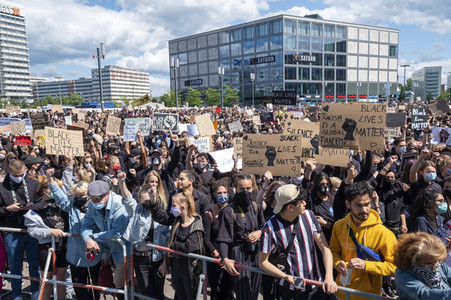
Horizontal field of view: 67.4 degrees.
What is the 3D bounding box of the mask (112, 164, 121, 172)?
[{"bbox_3d":[-1.481,0.246,4.600,0.085,0.100,0.130,2,8,20],"label":"mask"}]

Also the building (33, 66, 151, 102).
[{"bbox_3d":[-134.658,-61.413,338.349,98.000,36.000,53.000,2,9,24],"label":"building"}]

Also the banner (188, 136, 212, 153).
[{"bbox_3d":[-0.424,-0.094,5.800,0.410,0.280,0.020,-4,8,-3],"label":"banner"}]

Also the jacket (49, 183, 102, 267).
[{"bbox_3d":[-1.445,0.732,3.300,0.500,0.780,0.360,-3,8,-11],"label":"jacket"}]

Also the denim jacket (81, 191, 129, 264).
[{"bbox_3d":[-1.154,0.745,3.250,0.500,0.660,0.400,0,8,15],"label":"denim jacket"}]

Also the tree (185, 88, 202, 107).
[{"bbox_3d":[-9.467,-14.349,100.000,5.500,7.600,5.500,-1,7,0],"label":"tree"}]

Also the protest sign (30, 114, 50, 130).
[{"bbox_3d":[-4.660,-0.704,8.500,0.500,0.400,0.030,-3,8,-11],"label":"protest sign"}]

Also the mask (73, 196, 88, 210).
[{"bbox_3d":[-1.450,0.535,3.380,0.150,0.135,0.100,-7,10,-36],"label":"mask"}]

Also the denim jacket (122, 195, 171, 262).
[{"bbox_3d":[-0.766,0.766,3.300,0.430,0.600,0.310,-5,9,-30],"label":"denim jacket"}]

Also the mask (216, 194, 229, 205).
[{"bbox_3d":[-0.030,0.526,3.580,0.135,0.110,0.085,-2,8,-3],"label":"mask"}]

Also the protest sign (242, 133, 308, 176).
[{"bbox_3d":[0.498,0.062,3.600,0.630,0.460,0.020,0,8,8],"label":"protest sign"}]

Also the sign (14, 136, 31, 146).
[{"bbox_3d":[-5.045,-0.211,8.400,0.390,0.250,0.020,-4,9,-19],"label":"sign"}]

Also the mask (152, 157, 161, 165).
[{"bbox_3d":[-1.062,0.165,5.200,0.140,0.120,0.090,-3,8,-17],"label":"mask"}]

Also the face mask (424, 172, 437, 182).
[{"bbox_3d":[2.181,0.289,3.600,0.140,0.095,0.075,-1,7,-3],"label":"face mask"}]

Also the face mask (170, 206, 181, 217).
[{"bbox_3d":[-0.448,0.565,3.080,0.080,0.105,0.130,-6,9,-30],"label":"face mask"}]

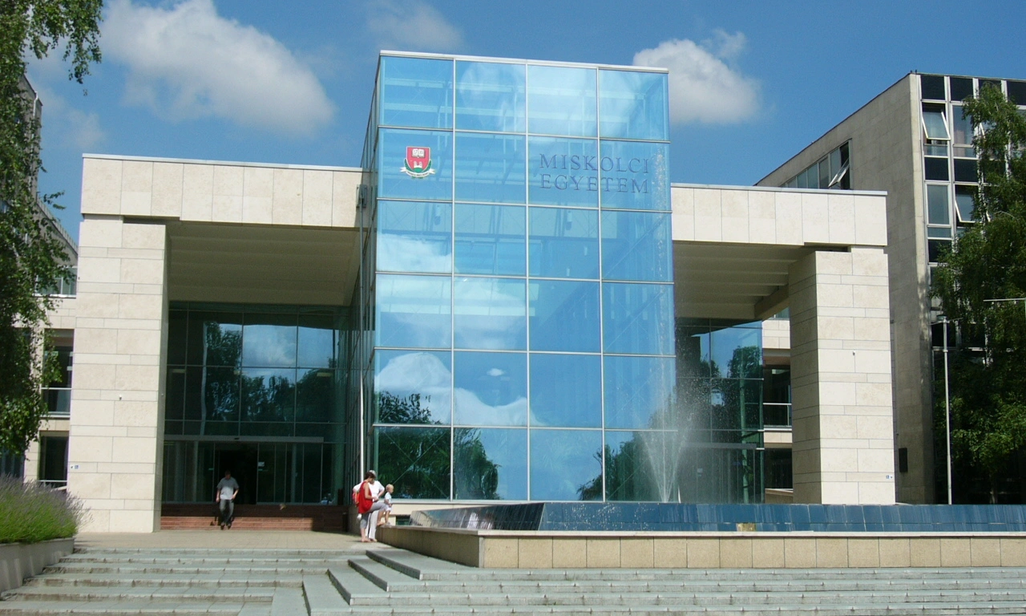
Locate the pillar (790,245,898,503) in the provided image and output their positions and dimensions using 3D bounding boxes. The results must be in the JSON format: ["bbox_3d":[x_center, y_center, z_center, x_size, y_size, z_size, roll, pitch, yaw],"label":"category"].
[{"bbox_3d":[9.037,2.331,37.669,2.050,7.770,2.050,2,-9,-9],"label":"pillar"}]

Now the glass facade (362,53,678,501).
[{"bbox_3d":[0.004,-0.454,33.714,7.020,10.400,4.100,2,-9,-9],"label":"glass facade"}]

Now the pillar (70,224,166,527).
[{"bbox_3d":[-9.928,1.728,34.615,2.050,7.820,2.050,2,-9,-9],"label":"pillar"}]

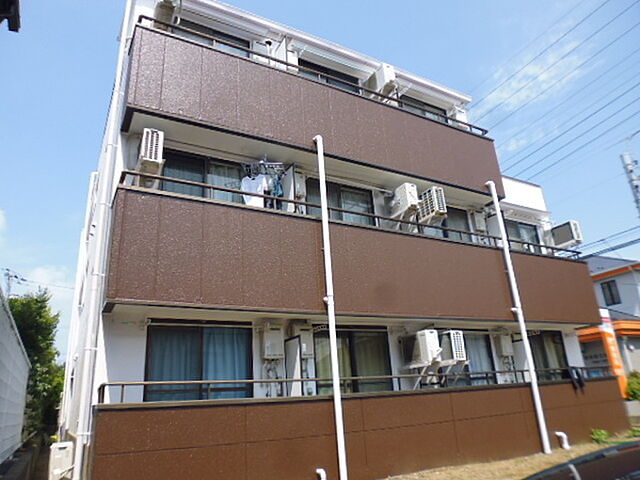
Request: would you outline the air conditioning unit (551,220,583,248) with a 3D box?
[{"bbox_3d":[6.226,-0.092,11.378,0.300,0.516,0.770,8,-23,-28],"label":"air conditioning unit"}]

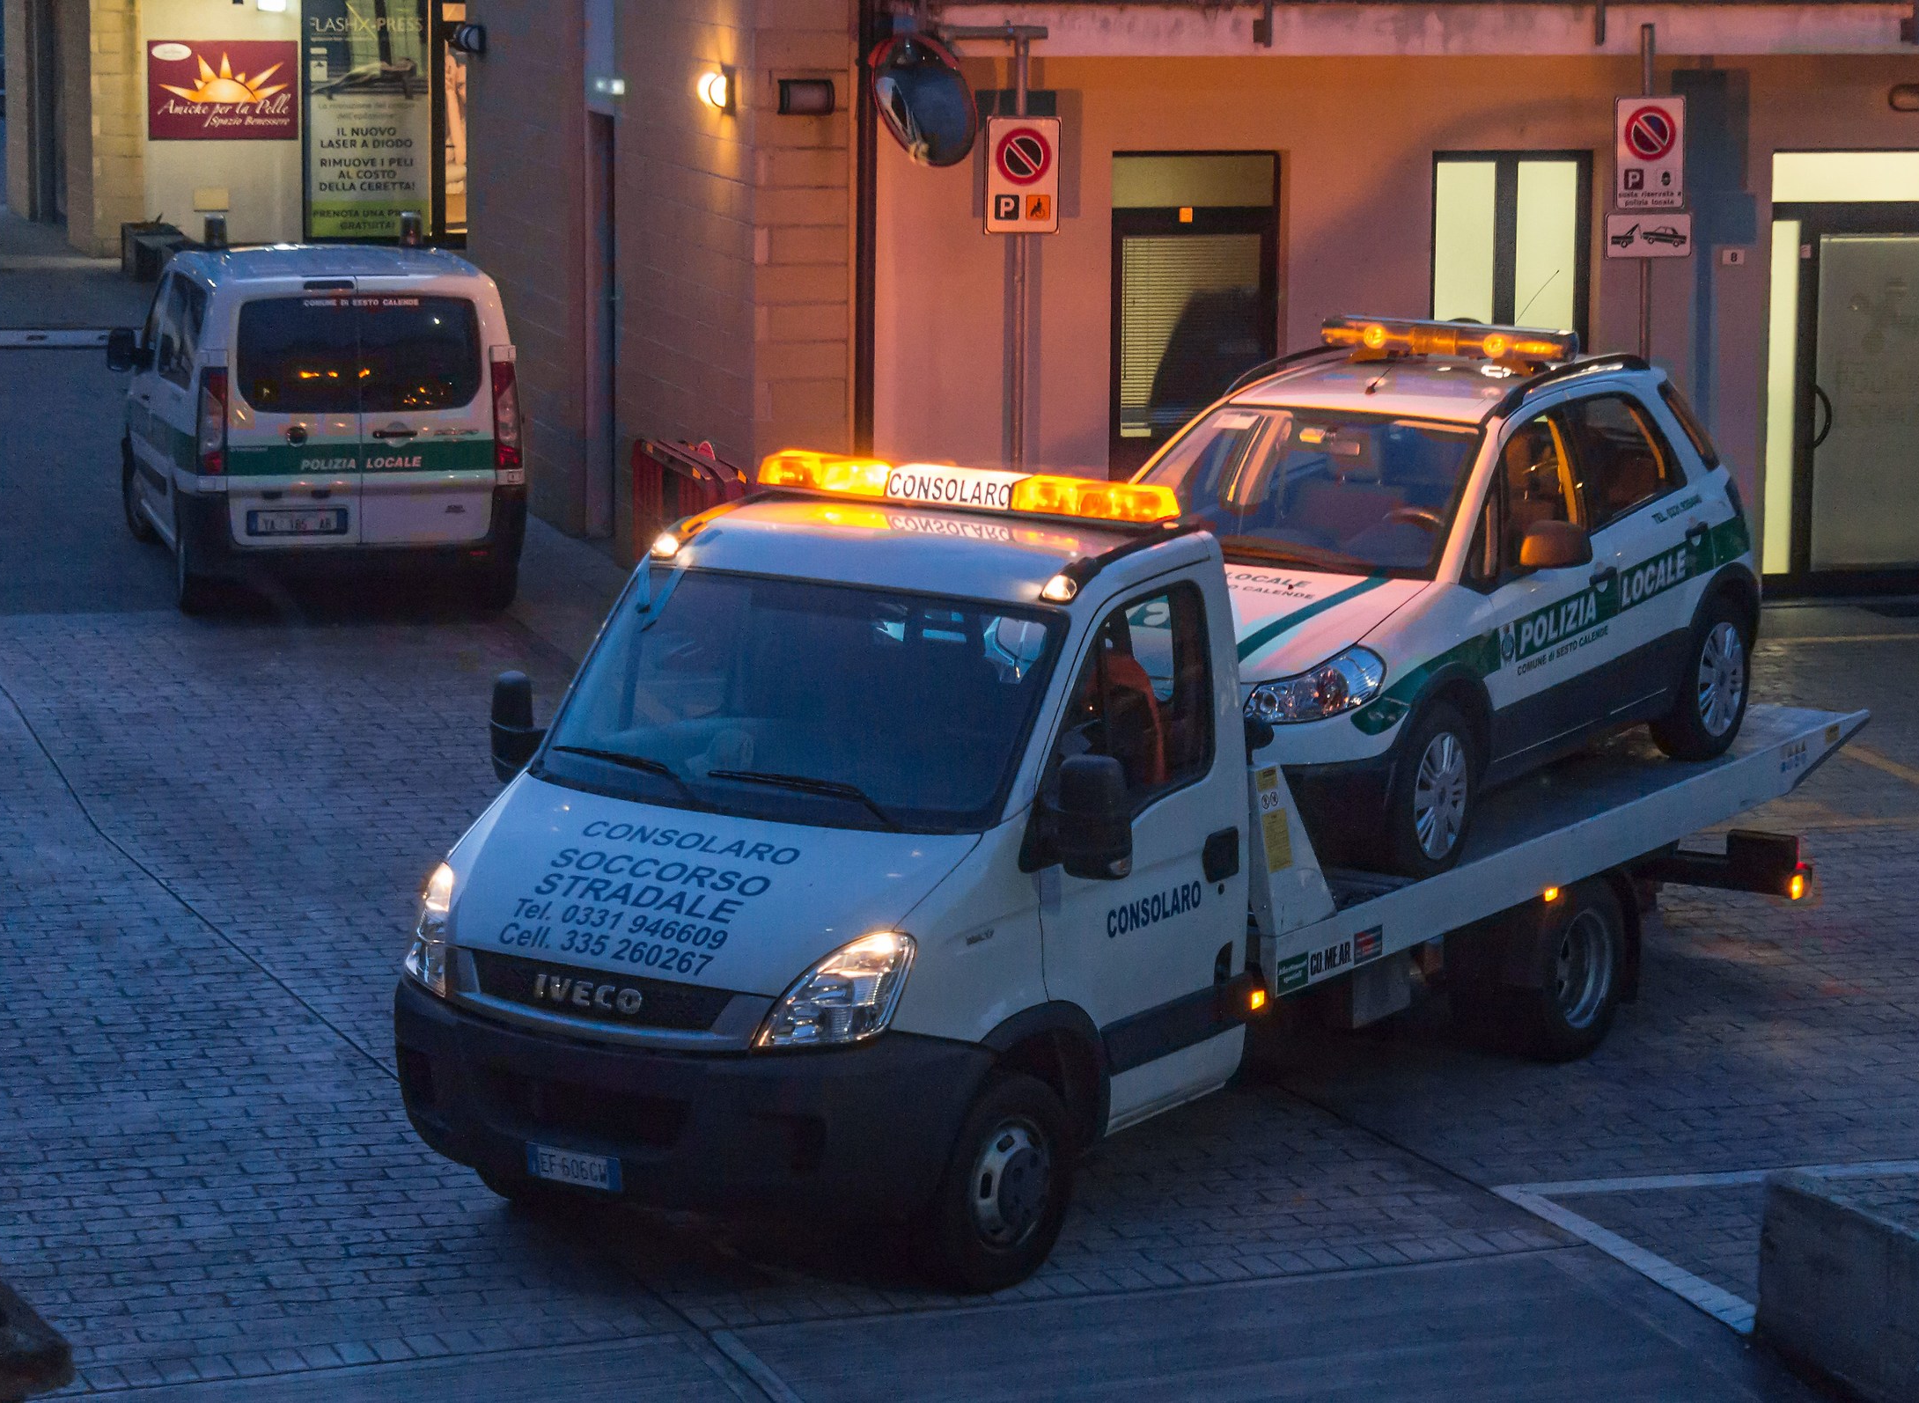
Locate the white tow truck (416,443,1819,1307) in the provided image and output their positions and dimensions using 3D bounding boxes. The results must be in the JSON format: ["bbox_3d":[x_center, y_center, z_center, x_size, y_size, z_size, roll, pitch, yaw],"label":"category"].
[{"bbox_3d":[0.830,0.192,17.273,2.270,2.430,7.250,7,12,33],"label":"white tow truck"}]

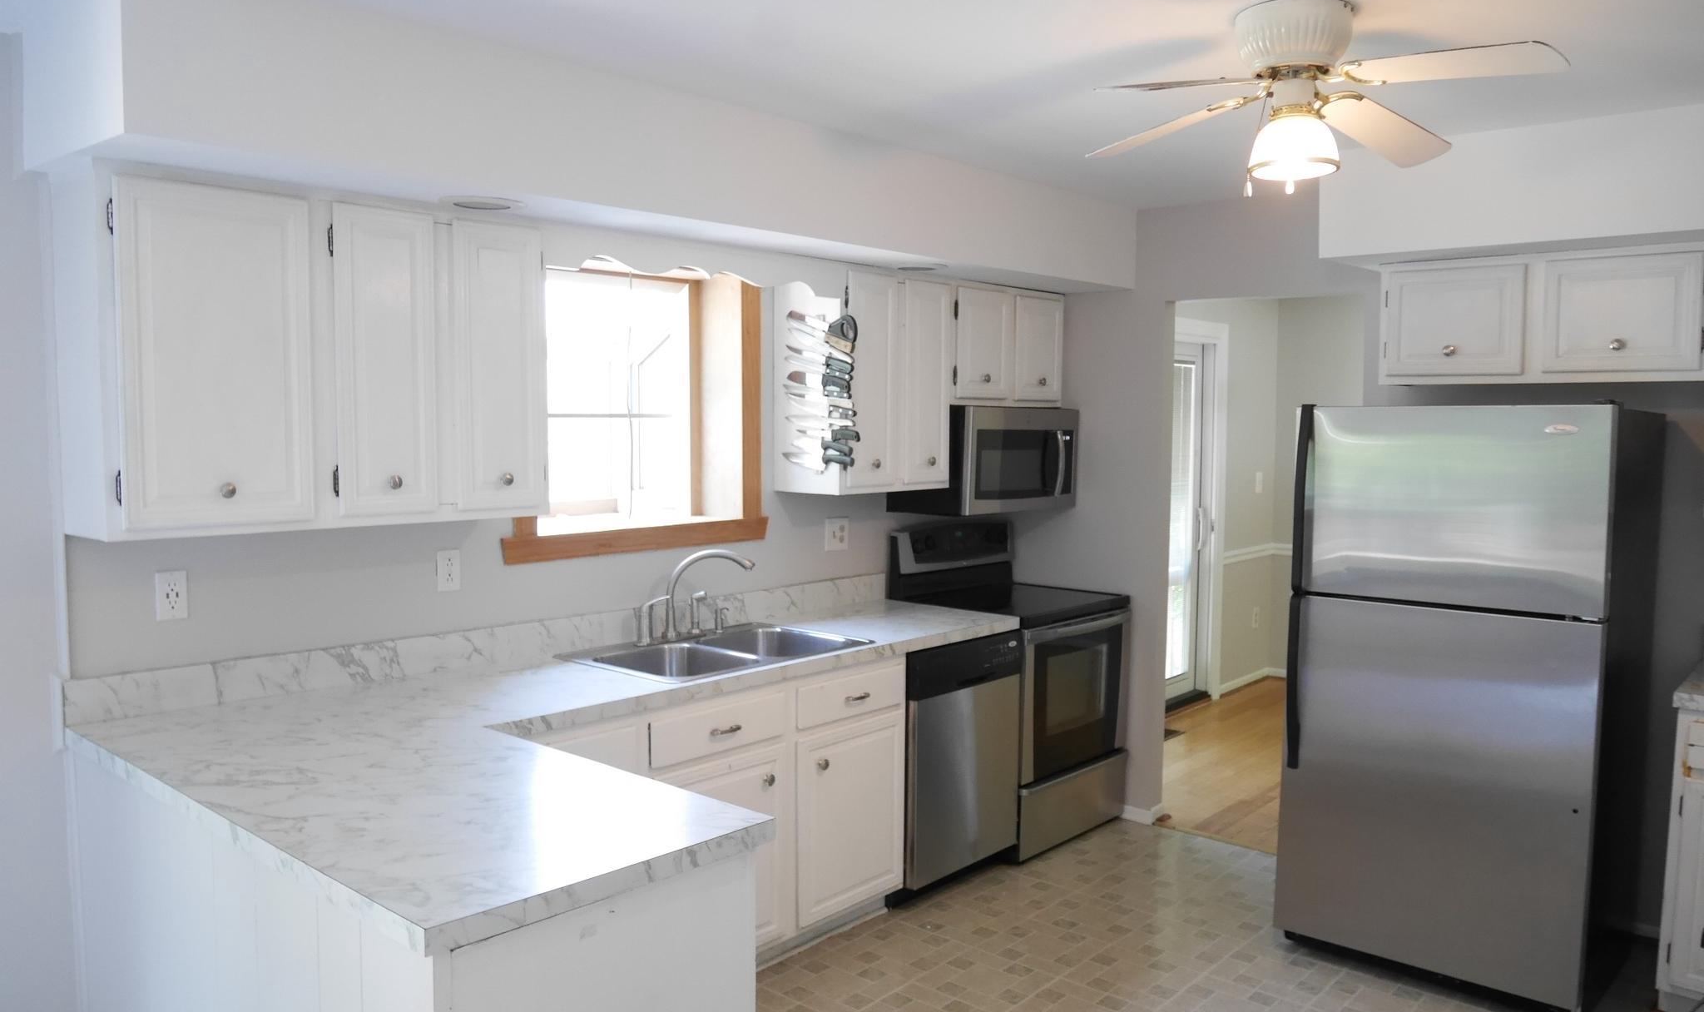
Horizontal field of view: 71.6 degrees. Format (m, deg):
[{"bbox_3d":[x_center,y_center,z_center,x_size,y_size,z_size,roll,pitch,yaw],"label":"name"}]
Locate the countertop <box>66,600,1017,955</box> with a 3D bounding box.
[{"bbox_3d":[-0.225,0.491,3.153,1.594,0.044,2.808,4,5,42],"label":"countertop"}]

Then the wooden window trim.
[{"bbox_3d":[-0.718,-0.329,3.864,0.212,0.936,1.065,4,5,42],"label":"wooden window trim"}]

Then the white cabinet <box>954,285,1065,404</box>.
[{"bbox_3d":[0.533,-0.647,4.856,0.334,0.465,0.780,4,5,42],"label":"white cabinet"}]

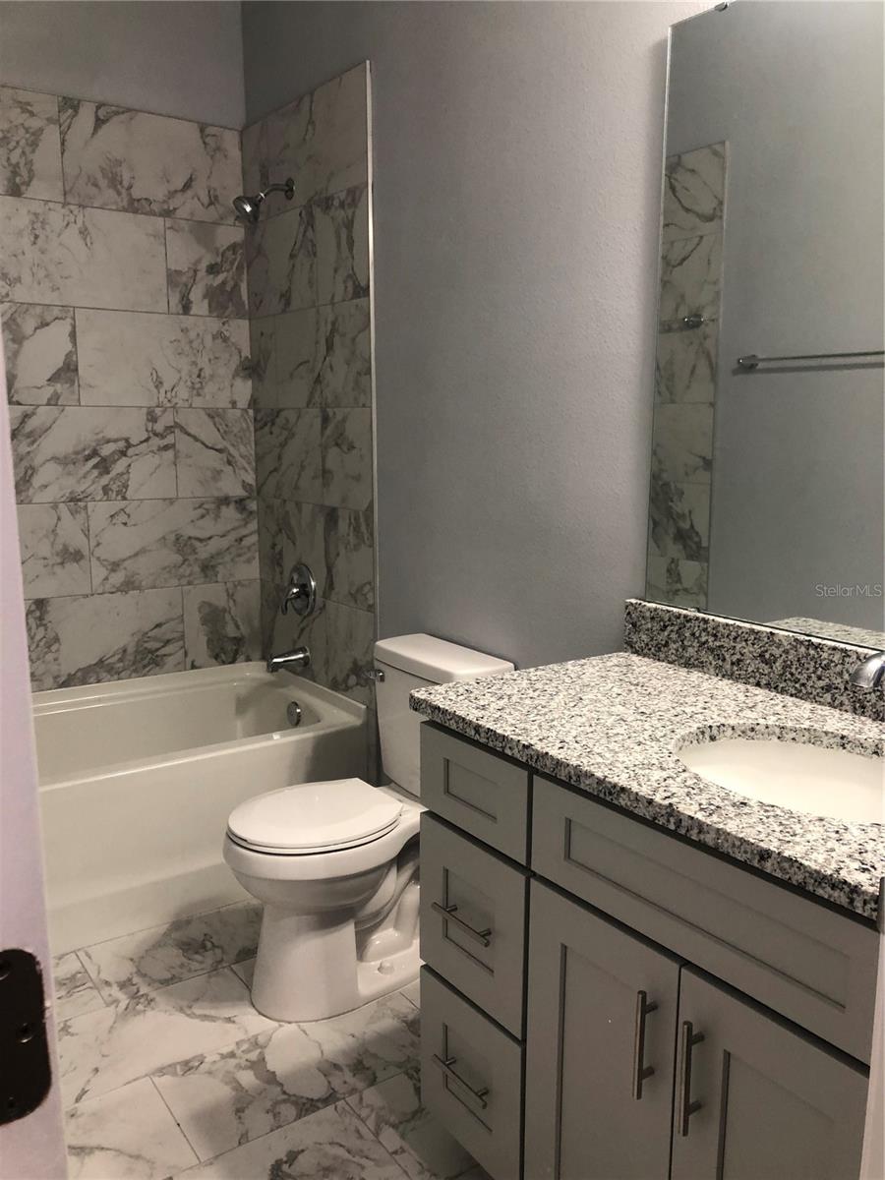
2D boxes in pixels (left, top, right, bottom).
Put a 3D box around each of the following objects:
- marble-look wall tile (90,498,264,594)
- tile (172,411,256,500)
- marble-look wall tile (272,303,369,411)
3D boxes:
[{"bbox_3d":[-0.927,-0.166,3.328,0.592,0.304,0.010,-7,12,-35],"label":"marble-look wall tile"},{"bbox_3d":[-0.797,-0.481,3.348,0.284,0.305,0.012,-7,12,-34],"label":"tile"},{"bbox_3d":[-0.376,-0.727,2.980,0.012,0.305,0.600,-7,12,-36],"label":"marble-look wall tile"}]

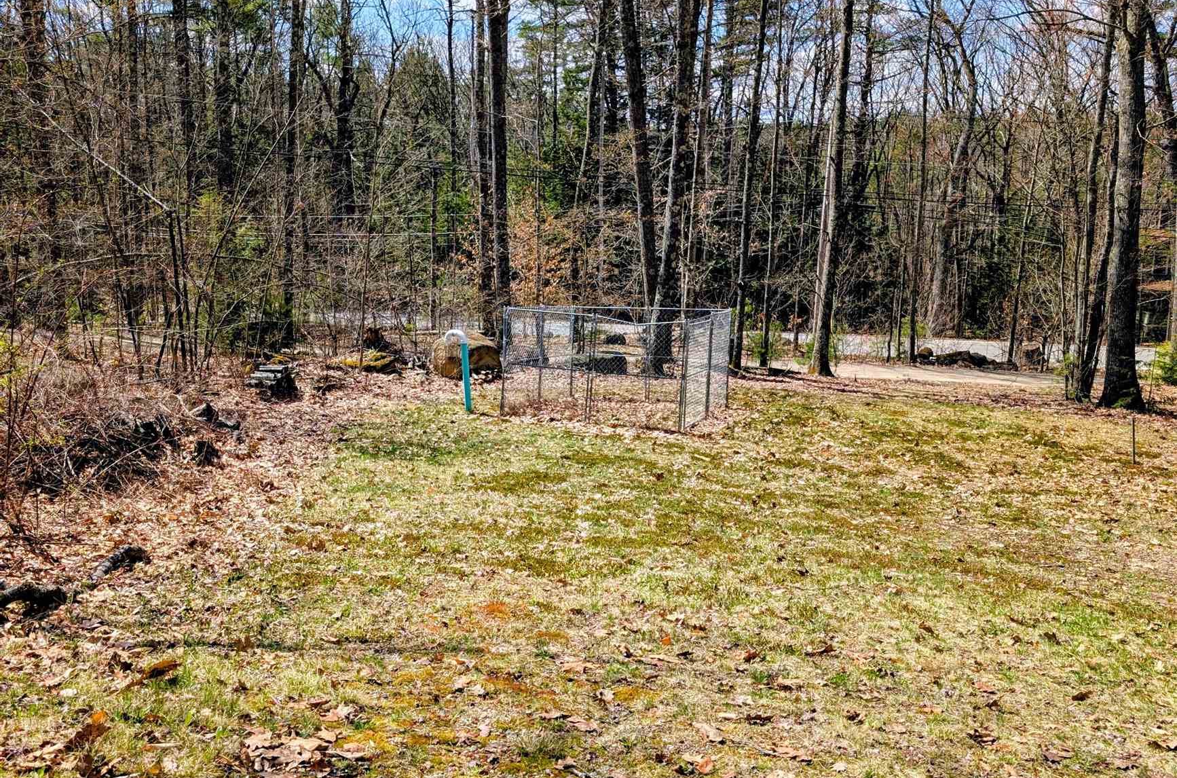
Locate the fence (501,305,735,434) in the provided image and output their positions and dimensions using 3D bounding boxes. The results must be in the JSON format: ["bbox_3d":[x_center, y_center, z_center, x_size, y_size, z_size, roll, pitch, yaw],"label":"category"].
[{"bbox_3d":[0.605,-0.507,19.200,3.100,1.830,3.150,4,8,20],"label":"fence"}]

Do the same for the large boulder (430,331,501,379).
[{"bbox_3d":[-2.664,-0.788,23.900,1.480,1.000,1.250,1,7,-3],"label":"large boulder"}]

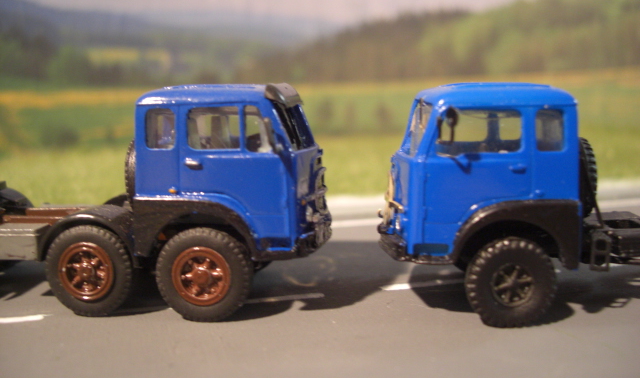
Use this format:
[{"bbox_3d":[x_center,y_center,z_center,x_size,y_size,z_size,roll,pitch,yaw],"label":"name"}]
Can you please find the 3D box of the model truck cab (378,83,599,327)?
[{"bbox_3d":[0.025,0.000,0.105,0.032,0.033,0.029,0,9,2],"label":"model truck cab"}]

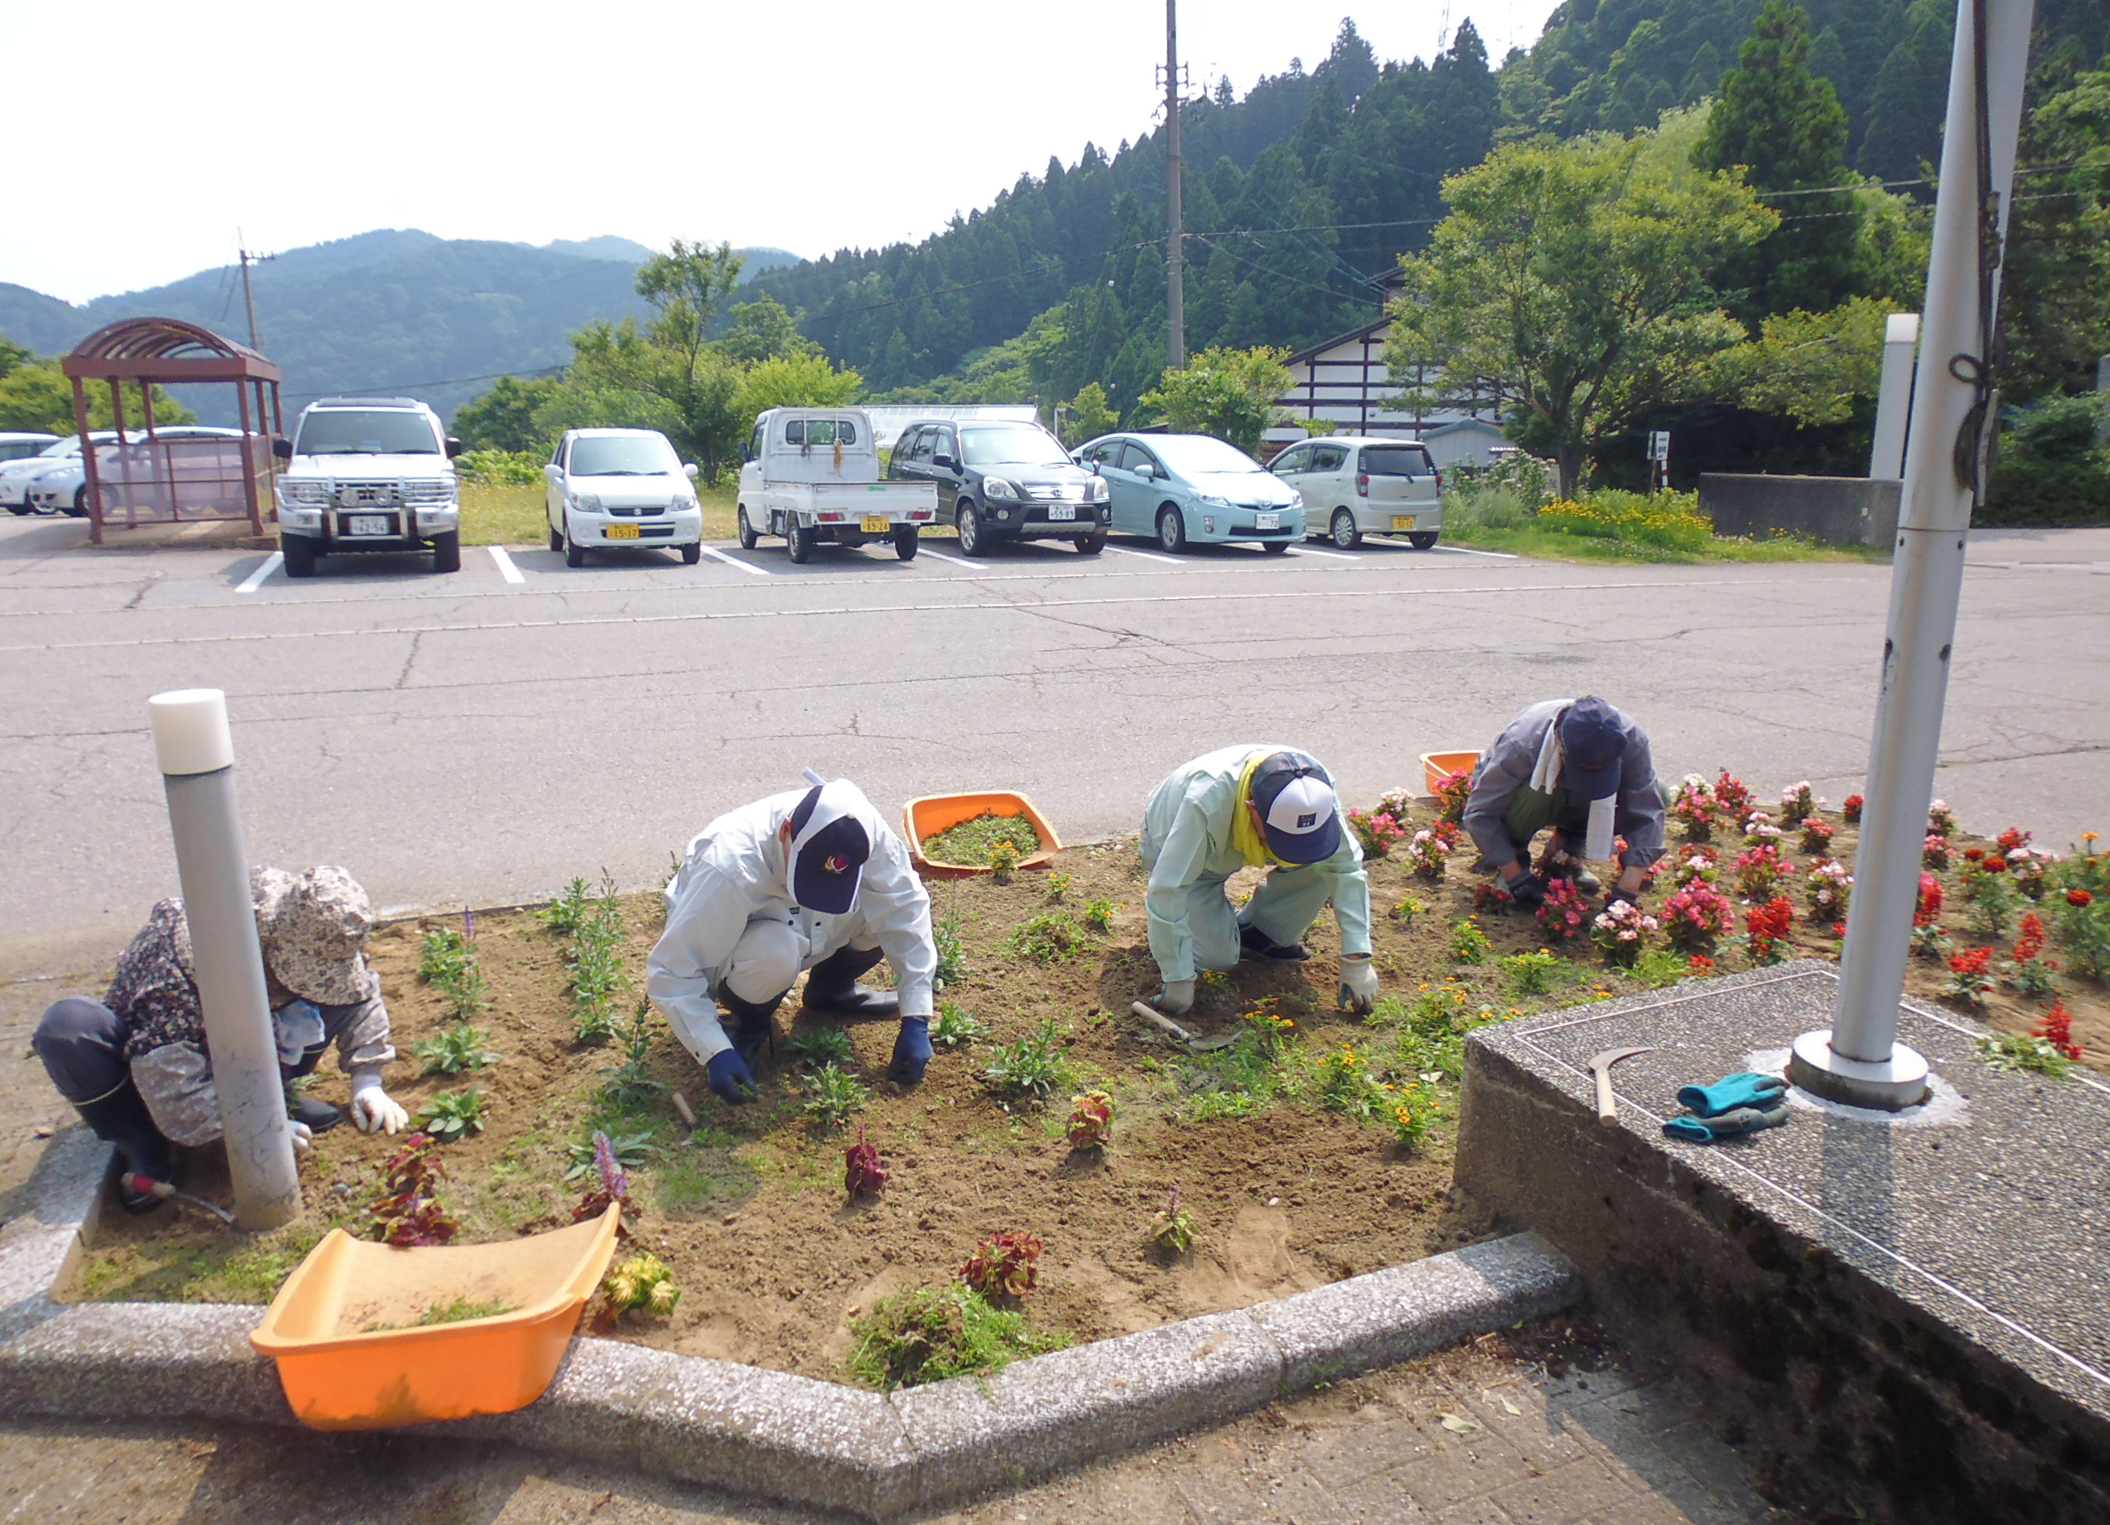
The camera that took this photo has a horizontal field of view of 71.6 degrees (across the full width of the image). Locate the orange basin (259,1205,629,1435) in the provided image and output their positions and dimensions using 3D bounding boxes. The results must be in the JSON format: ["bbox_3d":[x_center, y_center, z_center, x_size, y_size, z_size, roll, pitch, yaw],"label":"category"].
[{"bbox_3d":[-1.044,0.940,2.545,0.530,0.210,0.440,-3,13,-12],"label":"orange basin"}]

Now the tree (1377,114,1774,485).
[{"bbox_3d":[9.729,-8.024,27.173,6.700,6.800,6.200,0,13,0],"label":"tree"}]

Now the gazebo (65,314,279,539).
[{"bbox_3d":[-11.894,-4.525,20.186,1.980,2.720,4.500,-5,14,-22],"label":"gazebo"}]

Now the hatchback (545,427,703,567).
[{"bbox_3d":[-5.083,-3.167,17.115,1.490,1.530,3.395,-5,15,-23],"label":"hatchback"}]

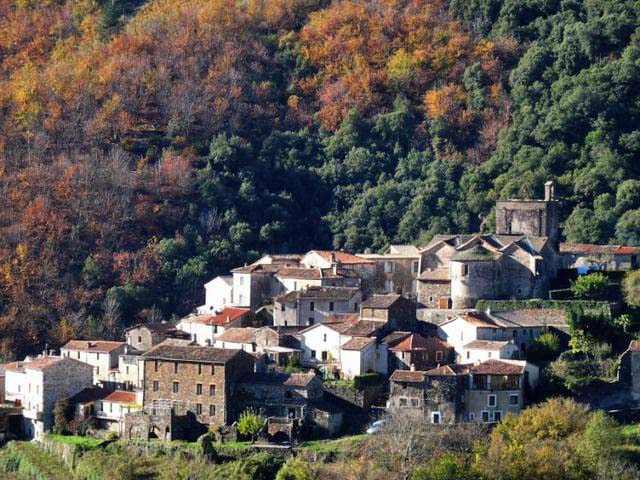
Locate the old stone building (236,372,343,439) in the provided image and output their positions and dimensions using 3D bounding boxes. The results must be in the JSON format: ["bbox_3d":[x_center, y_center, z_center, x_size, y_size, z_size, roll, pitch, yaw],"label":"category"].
[{"bbox_3d":[-5.480,29.740,500.000,14.500,10.600,11.000,1,3,30],"label":"old stone building"}]

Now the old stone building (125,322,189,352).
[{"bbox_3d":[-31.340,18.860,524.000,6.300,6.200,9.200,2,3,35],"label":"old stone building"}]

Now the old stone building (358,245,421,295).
[{"bbox_3d":[11.800,5.330,473.000,10.200,8.500,7.500,0,2,6],"label":"old stone building"}]

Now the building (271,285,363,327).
[{"bbox_3d":[-0.150,11.050,456.000,12.800,6.600,7.000,1,2,22],"label":"building"}]

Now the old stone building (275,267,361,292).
[{"bbox_3d":[-0.320,6.830,464.000,13.000,4.600,6.200,1,2,20],"label":"old stone building"}]

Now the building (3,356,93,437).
[{"bbox_3d":[-41.970,24.320,430.000,9.200,11.500,11.300,-1,3,-33],"label":"building"}]

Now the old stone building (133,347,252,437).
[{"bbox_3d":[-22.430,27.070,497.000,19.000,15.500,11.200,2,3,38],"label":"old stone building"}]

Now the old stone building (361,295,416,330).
[{"bbox_3d":[11.250,12.110,455.000,5.800,6.000,7.100,2,3,40],"label":"old stone building"}]

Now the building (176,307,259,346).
[{"bbox_3d":[-19.350,16.540,526.000,12.400,6.900,9.200,2,3,39],"label":"building"}]

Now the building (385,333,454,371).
[{"bbox_3d":[15.820,18.020,443.000,8.400,5.700,5.300,-2,3,-40],"label":"building"}]

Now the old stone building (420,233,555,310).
[{"bbox_3d":[32.750,6.080,540.000,25.000,14.000,17.000,1,2,12],"label":"old stone building"}]

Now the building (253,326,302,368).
[{"bbox_3d":[-6.810,17.220,445.000,5.100,6.100,5.900,2,3,35],"label":"building"}]

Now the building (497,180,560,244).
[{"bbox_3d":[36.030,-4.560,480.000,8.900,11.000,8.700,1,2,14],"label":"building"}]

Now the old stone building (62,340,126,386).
[{"bbox_3d":[-40.860,23.060,515.000,12.200,8.000,8.200,2,3,41],"label":"old stone building"}]

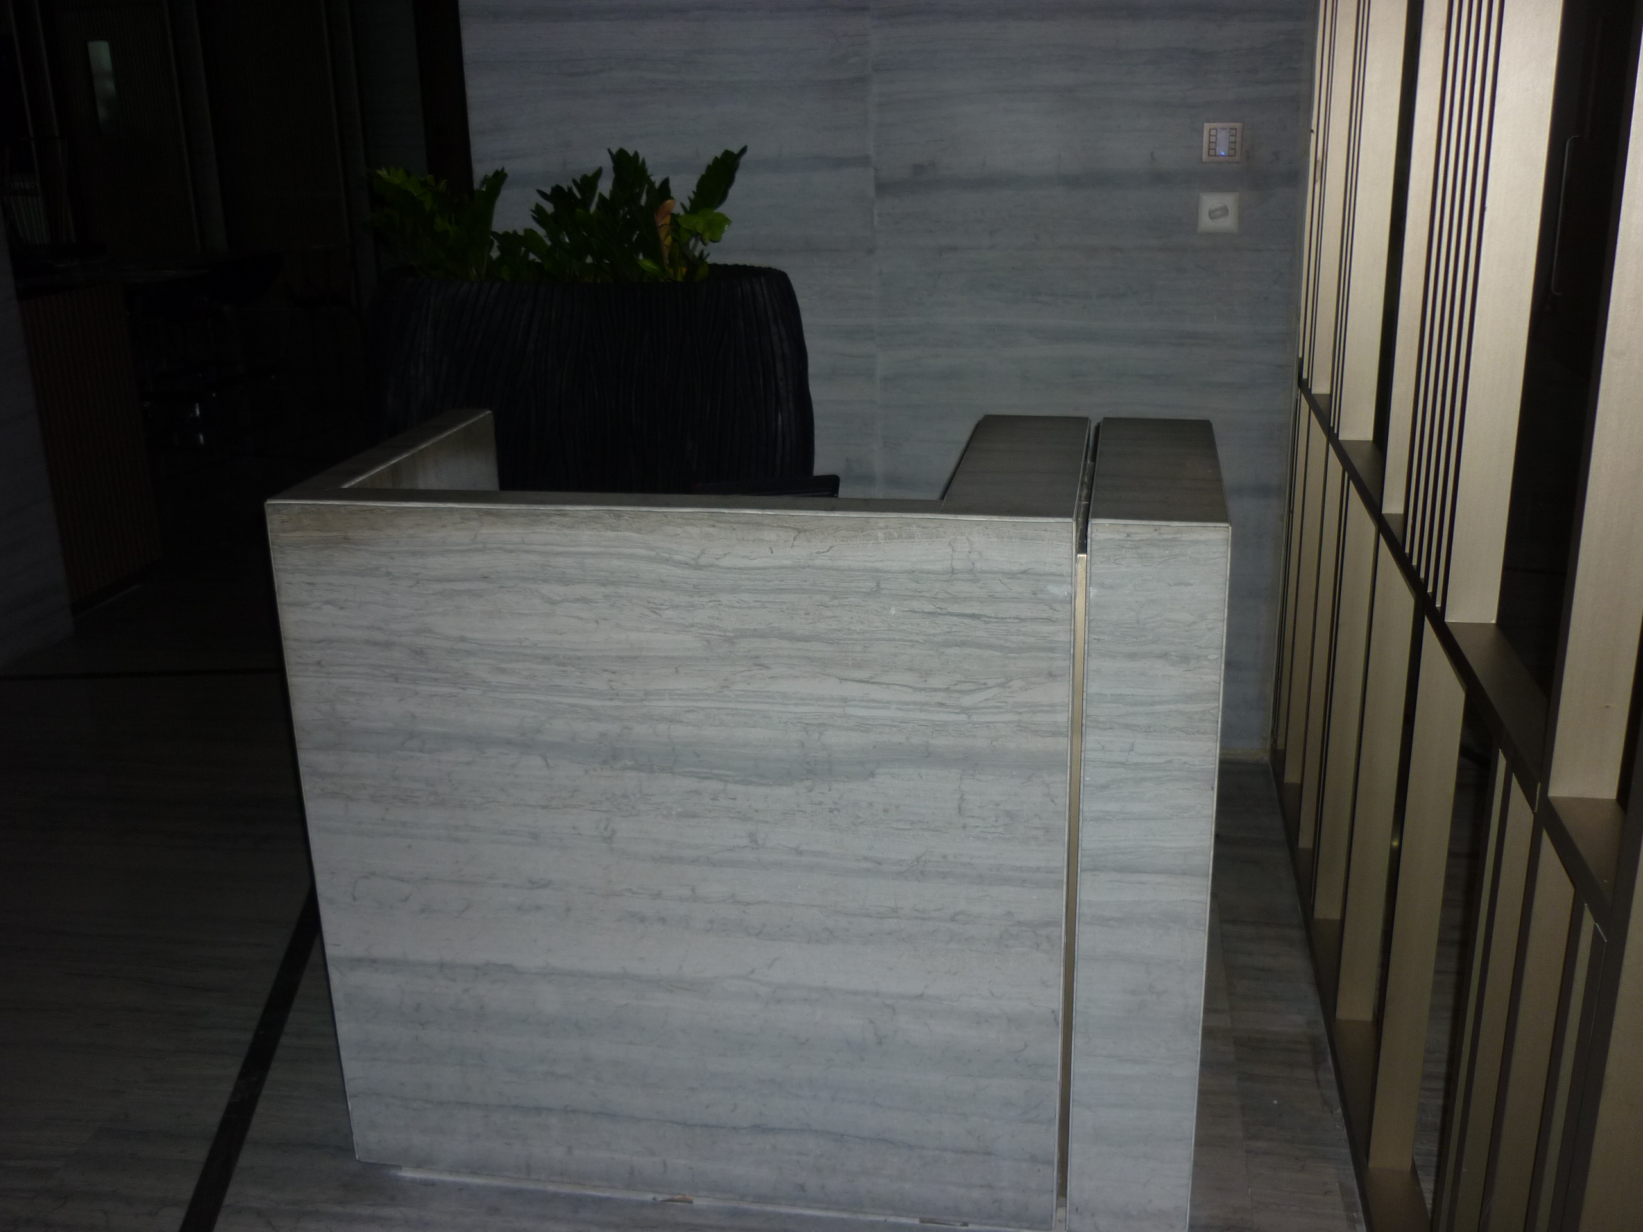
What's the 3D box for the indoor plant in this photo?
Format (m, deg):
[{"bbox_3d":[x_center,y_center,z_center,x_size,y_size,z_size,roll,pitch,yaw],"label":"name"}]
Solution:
[{"bbox_3d":[-0.509,-0.262,3.519,1.020,1.510,0.580,2,18,11],"label":"indoor plant"}]

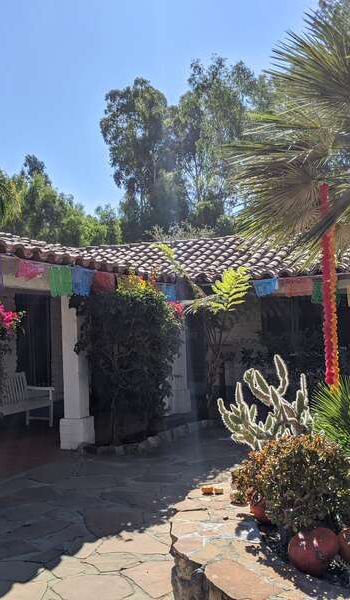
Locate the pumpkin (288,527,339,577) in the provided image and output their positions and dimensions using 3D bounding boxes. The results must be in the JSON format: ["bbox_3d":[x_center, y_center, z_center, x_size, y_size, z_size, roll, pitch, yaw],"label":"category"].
[{"bbox_3d":[0.633,1.149,2.850,0.230,0.220,0.230,-1,-2,0],"label":"pumpkin"}]

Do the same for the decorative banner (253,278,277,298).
[{"bbox_3d":[1.465,-0.186,10.100,0.400,0.300,0.030,-3,-3,25],"label":"decorative banner"}]

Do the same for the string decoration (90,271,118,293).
[{"bbox_3d":[-0.901,-0.224,7.971,0.040,0.300,0.520,-3,-3,26],"label":"string decoration"}]

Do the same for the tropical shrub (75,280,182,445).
[{"bbox_3d":[-0.665,0.843,8.608,1.420,2.200,1.200,-1,-3,0],"label":"tropical shrub"}]

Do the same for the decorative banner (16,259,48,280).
[{"bbox_3d":[-1.495,-0.318,6.500,0.080,0.240,0.460,-3,-3,25],"label":"decorative banner"}]

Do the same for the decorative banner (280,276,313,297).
[{"bbox_3d":[1.926,-0.213,9.850,0.480,0.310,0.030,-3,-3,25],"label":"decorative banner"}]

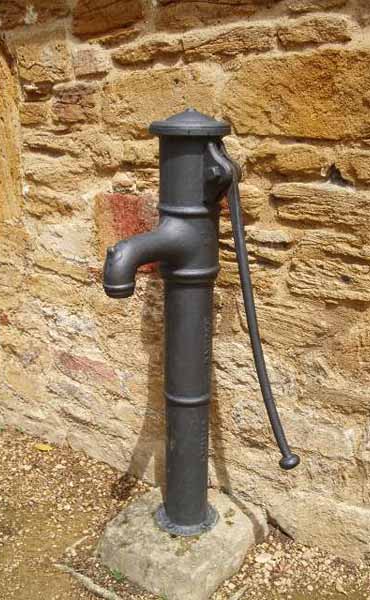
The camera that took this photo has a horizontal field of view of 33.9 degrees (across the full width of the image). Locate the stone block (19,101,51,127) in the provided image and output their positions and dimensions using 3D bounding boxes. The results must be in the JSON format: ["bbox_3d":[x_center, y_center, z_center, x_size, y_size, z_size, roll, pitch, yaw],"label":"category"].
[{"bbox_3d":[-0.573,-0.743,2.425,0.171,0.096,0.080,10,18,32],"label":"stone block"}]

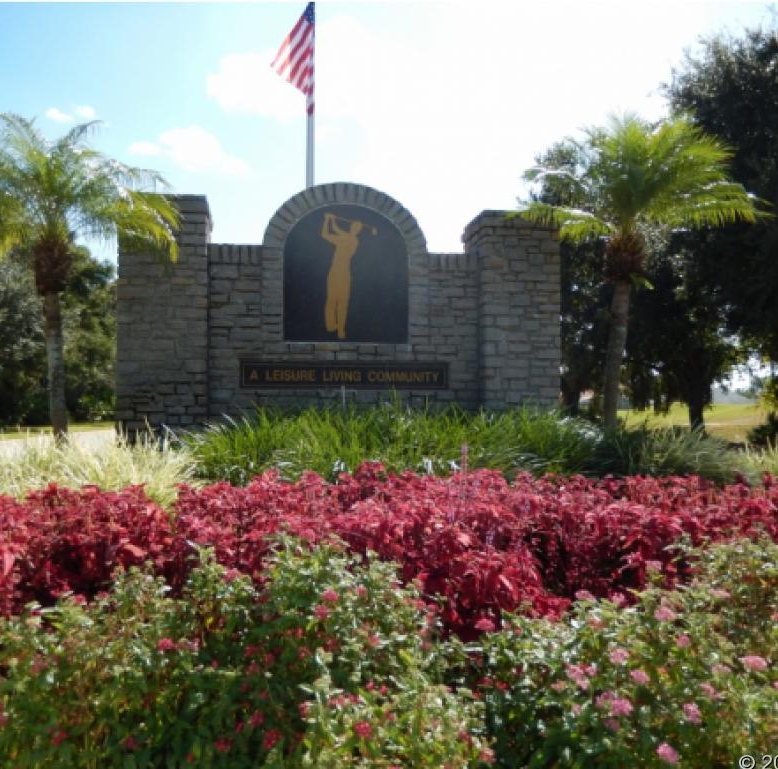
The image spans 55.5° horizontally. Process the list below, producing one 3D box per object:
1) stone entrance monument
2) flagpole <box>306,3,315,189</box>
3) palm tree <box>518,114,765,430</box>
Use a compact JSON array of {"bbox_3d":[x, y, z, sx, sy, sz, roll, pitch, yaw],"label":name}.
[{"bbox_3d":[-0.530,-0.860,9.050,5.200,3.100,0.950,0,-1,-9],"label":"stone entrance monument"},{"bbox_3d":[-1.125,-2.430,10.600,0.100,6.900,0.100,0,-1,0],"label":"flagpole"},{"bbox_3d":[2.870,-1.210,8.400,2.820,3.700,2.750,0,-1,0],"label":"palm tree"}]

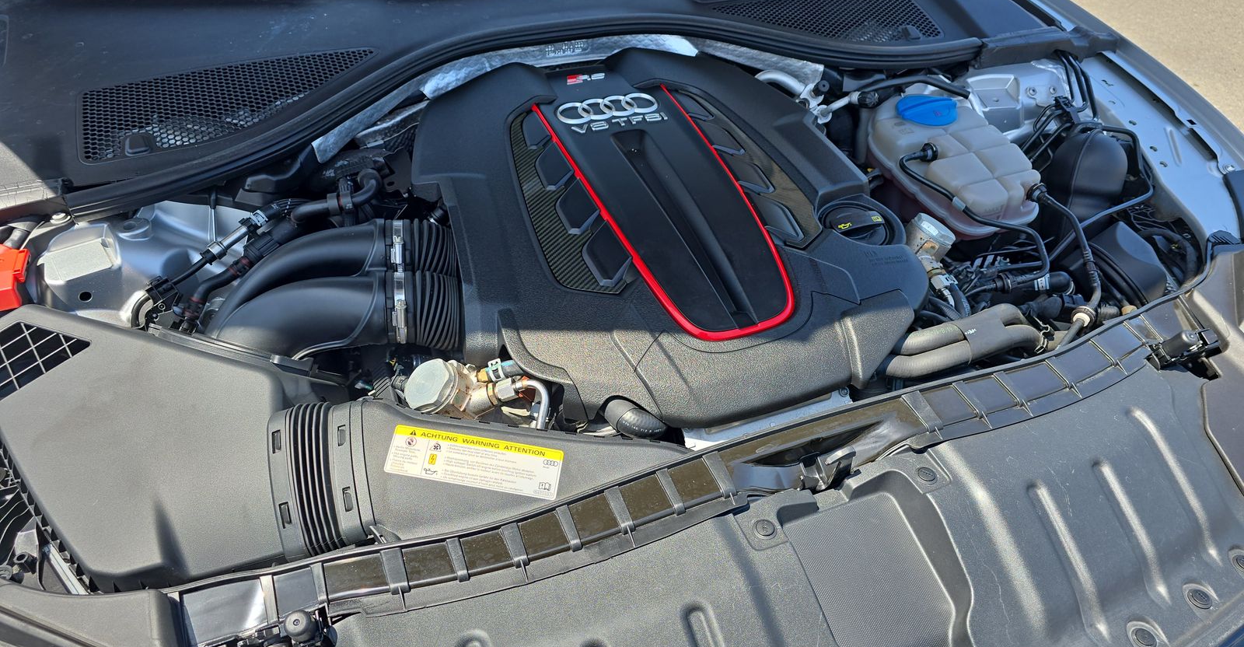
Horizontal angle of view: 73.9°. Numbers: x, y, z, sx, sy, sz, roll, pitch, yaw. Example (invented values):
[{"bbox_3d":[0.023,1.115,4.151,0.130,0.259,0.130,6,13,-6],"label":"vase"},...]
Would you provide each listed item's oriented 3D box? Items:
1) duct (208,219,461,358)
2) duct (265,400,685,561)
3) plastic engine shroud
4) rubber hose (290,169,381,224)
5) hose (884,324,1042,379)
[{"bbox_3d":[-0.304,-0.033,0.898,0.280,0.095,0.215,-13,39,-17],"label":"duct"},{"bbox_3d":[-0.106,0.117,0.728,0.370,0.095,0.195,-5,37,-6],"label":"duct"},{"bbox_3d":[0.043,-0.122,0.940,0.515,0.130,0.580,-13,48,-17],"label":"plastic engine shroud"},{"bbox_3d":[-0.350,-0.161,1.016,0.120,0.045,0.060,-28,45,-32],"label":"rubber hose"},{"bbox_3d":[0.356,0.032,0.859,0.200,0.036,0.042,-13,39,-17],"label":"hose"}]

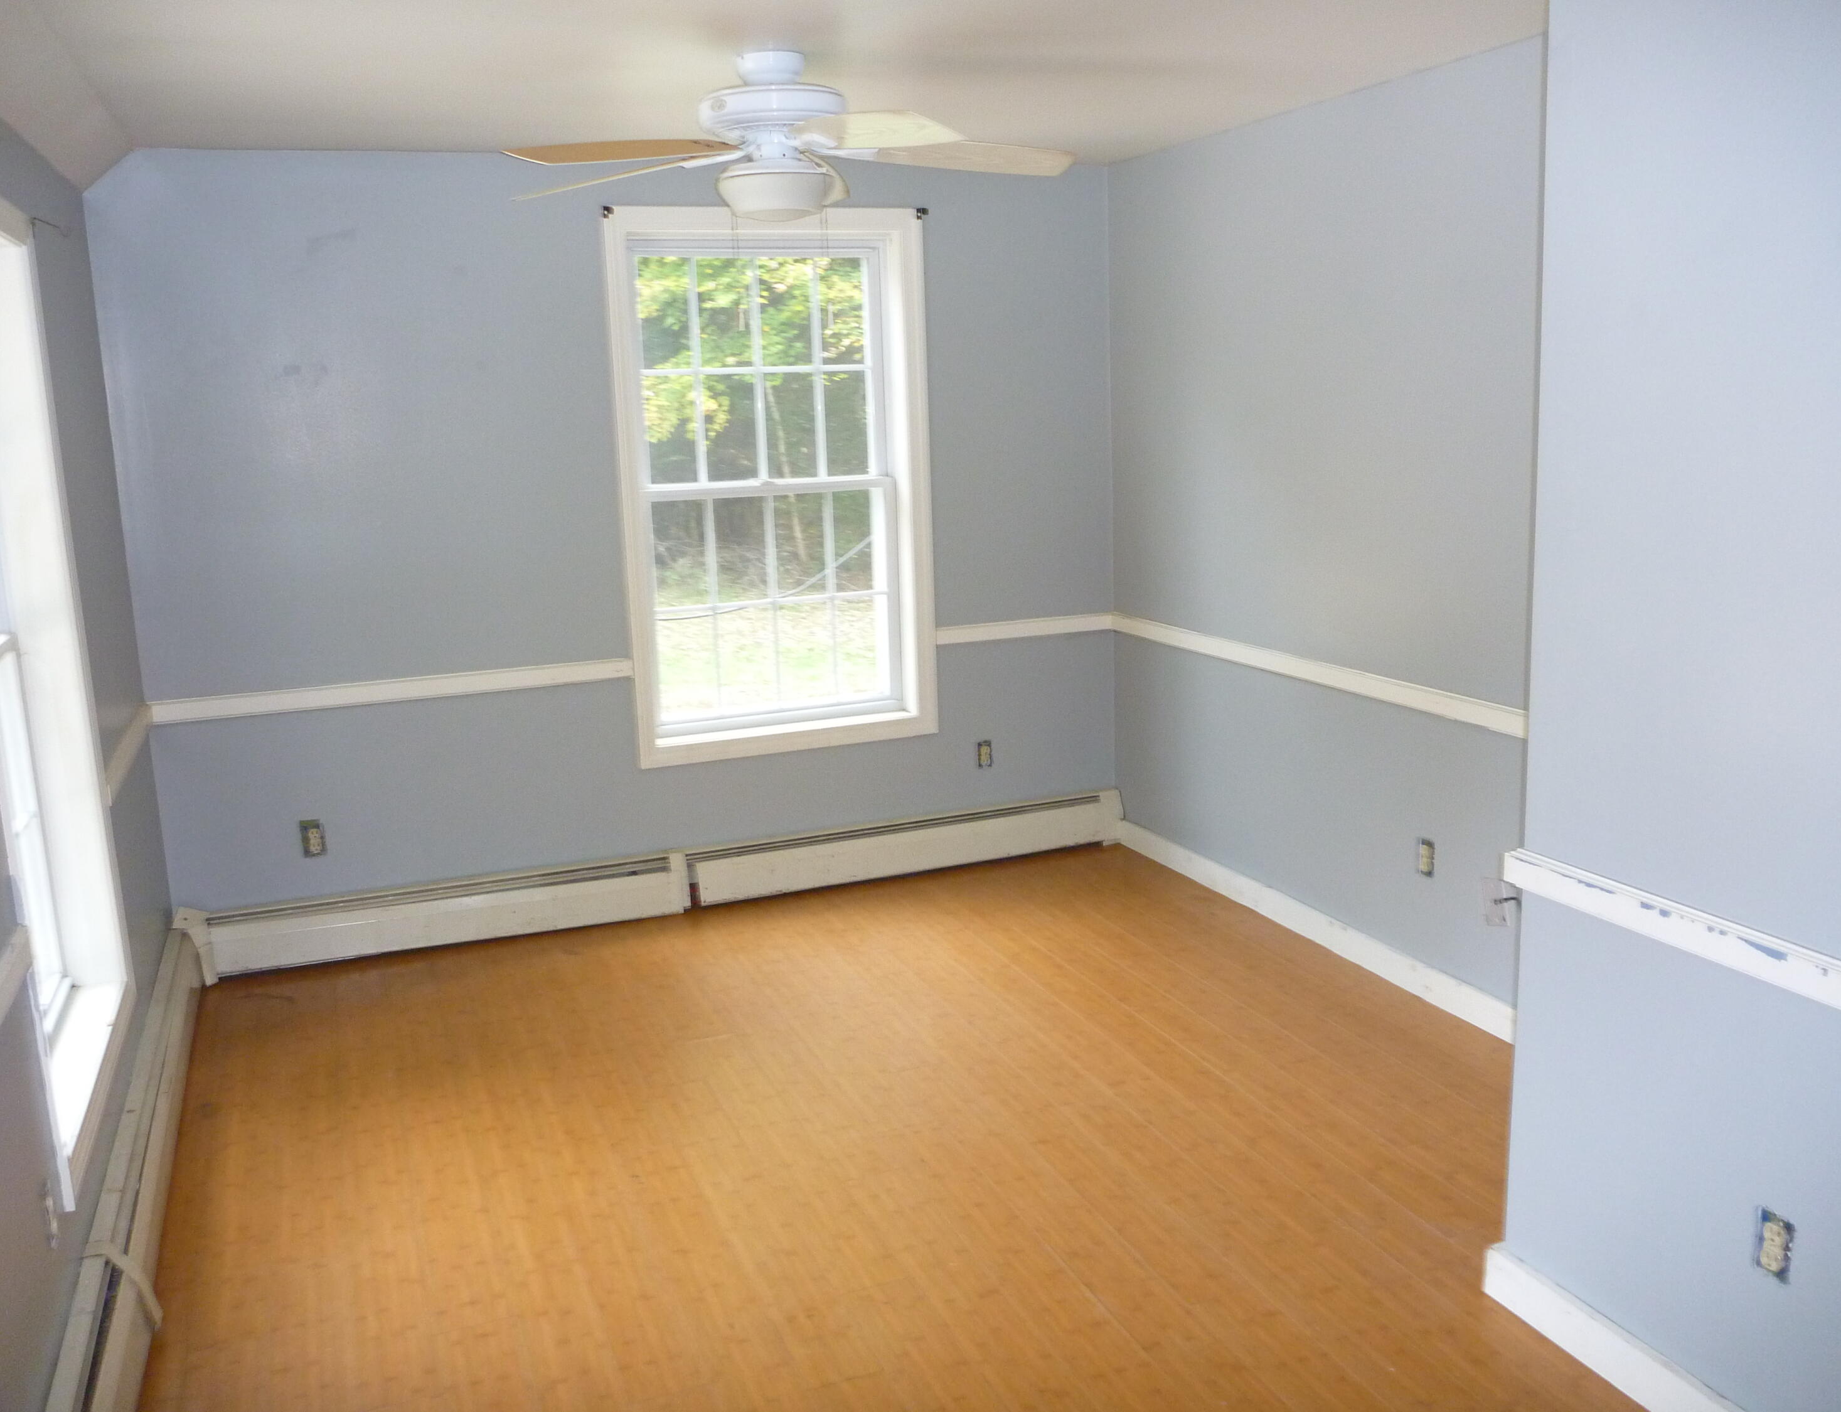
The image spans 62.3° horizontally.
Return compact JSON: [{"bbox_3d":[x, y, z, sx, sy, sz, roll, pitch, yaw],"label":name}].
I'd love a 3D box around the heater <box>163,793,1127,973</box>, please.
[{"bbox_3d":[-0.686,0.555,4.917,3.013,0.185,0.072,-6,12,-20],"label":"heater"}]

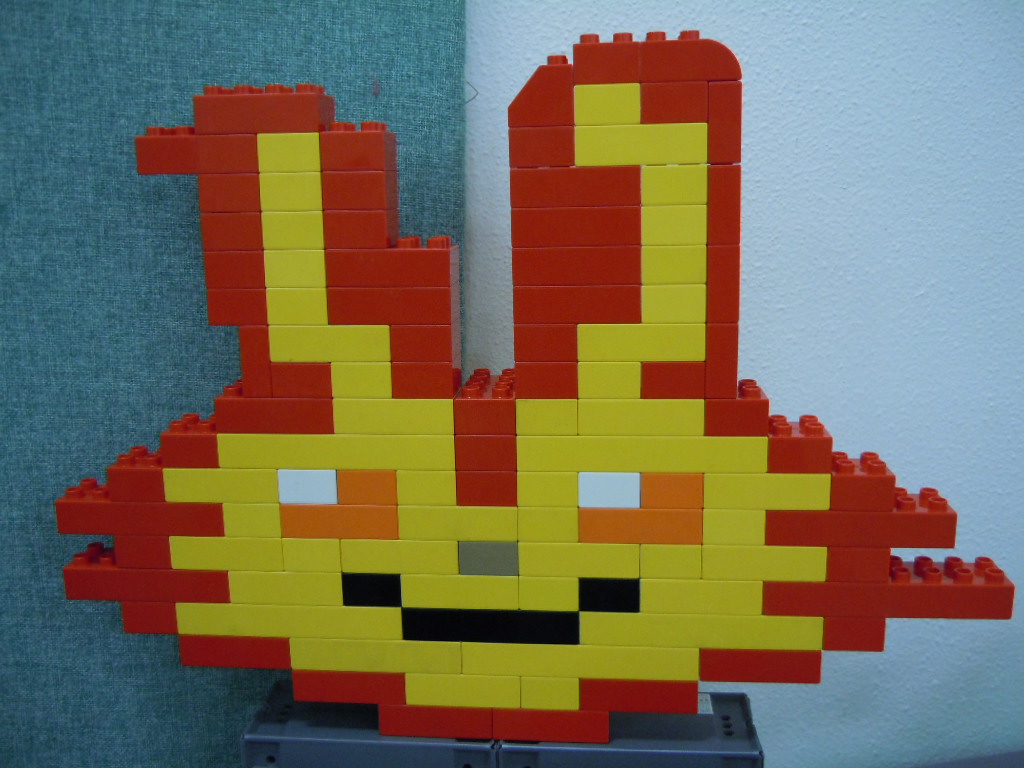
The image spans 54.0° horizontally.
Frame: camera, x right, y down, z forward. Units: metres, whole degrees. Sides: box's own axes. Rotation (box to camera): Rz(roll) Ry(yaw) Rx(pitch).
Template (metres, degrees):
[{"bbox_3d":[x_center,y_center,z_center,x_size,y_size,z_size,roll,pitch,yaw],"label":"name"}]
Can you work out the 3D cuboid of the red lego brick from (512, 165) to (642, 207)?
[{"bbox_3d":[0.032,-0.101,0.509,0.064,0.021,0.032,0,11,6],"label":"red lego brick"}]

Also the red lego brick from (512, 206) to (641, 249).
[{"bbox_3d":[0.034,-0.082,0.514,0.064,0.021,0.032,0,11,5],"label":"red lego brick"}]

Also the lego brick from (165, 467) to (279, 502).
[{"bbox_3d":[-0.155,0.050,0.556,0.064,0.021,0.032,0,11,6],"label":"lego brick"}]

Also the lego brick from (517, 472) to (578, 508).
[{"bbox_3d":[0.020,0.052,0.542,0.032,0.021,0.032,0,11,5],"label":"lego brick"}]

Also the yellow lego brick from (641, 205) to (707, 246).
[{"bbox_3d":[0.081,-0.081,0.507,0.032,0.021,0.032,0,10,6],"label":"yellow lego brick"}]

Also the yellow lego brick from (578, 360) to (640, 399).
[{"bbox_3d":[0.051,-0.005,0.525,0.032,0.020,0.032,0,11,5],"label":"yellow lego brick"}]

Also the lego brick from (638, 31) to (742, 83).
[{"bbox_3d":[0.087,-0.158,0.492,0.048,0.024,0.032,0,10,6],"label":"lego brick"}]

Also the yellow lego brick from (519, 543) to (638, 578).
[{"bbox_3d":[0.037,0.089,0.548,0.064,0.021,0.032,0,11,5],"label":"yellow lego brick"}]

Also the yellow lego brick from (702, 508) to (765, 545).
[{"bbox_3d":[0.116,0.071,0.537,0.032,0.021,0.032,0,11,5],"label":"yellow lego brick"}]

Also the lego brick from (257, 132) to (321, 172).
[{"bbox_3d":[-0.110,-0.119,0.518,0.032,0.020,0.032,0,11,5],"label":"lego brick"}]

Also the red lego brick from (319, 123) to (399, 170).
[{"bbox_3d":[-0.077,-0.120,0.514,0.032,0.024,0.032,0,10,6],"label":"red lego brick"}]

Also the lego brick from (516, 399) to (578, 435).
[{"bbox_3d":[0.019,0.012,0.532,0.032,0.021,0.032,0,11,6],"label":"lego brick"}]

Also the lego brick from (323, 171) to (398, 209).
[{"bbox_3d":[-0.077,-0.100,0.518,0.032,0.021,0.032,0,10,6],"label":"lego brick"}]

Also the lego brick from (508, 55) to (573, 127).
[{"bbox_3d":[0.016,-0.144,0.502,0.032,0.033,0.032,0,11,7],"label":"lego brick"}]

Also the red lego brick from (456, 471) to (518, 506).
[{"bbox_3d":[-0.012,0.052,0.545,0.032,0.021,0.032,0,11,6],"label":"red lego brick"}]

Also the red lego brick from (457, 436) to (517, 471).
[{"bbox_3d":[-0.013,0.031,0.538,0.032,0.021,0.032,0,11,6],"label":"red lego brick"}]

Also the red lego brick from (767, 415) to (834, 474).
[{"bbox_3d":[0.148,0.031,0.526,0.032,0.023,0.032,0,11,5],"label":"red lego brick"}]

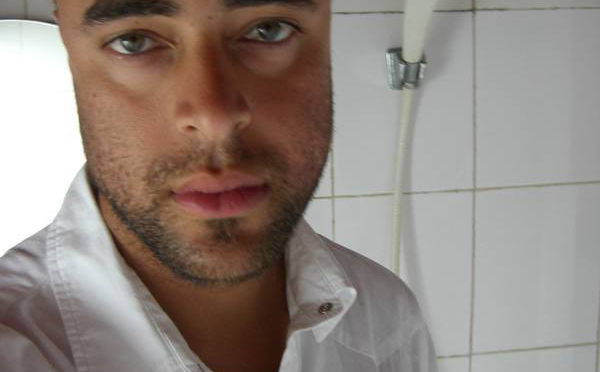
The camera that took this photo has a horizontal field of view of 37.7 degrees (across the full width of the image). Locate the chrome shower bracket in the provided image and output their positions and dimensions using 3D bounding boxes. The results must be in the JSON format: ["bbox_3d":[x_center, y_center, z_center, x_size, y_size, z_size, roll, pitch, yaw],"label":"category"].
[{"bbox_3d":[0.142,-0.155,1.172,0.047,0.056,0.055,-3,12,-4],"label":"chrome shower bracket"}]

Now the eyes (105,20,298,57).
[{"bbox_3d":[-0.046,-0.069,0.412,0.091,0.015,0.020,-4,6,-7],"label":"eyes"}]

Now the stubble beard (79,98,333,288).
[{"bbox_3d":[-0.047,-0.002,0.443,0.132,0.091,0.083,-4,6,-7],"label":"stubble beard"}]

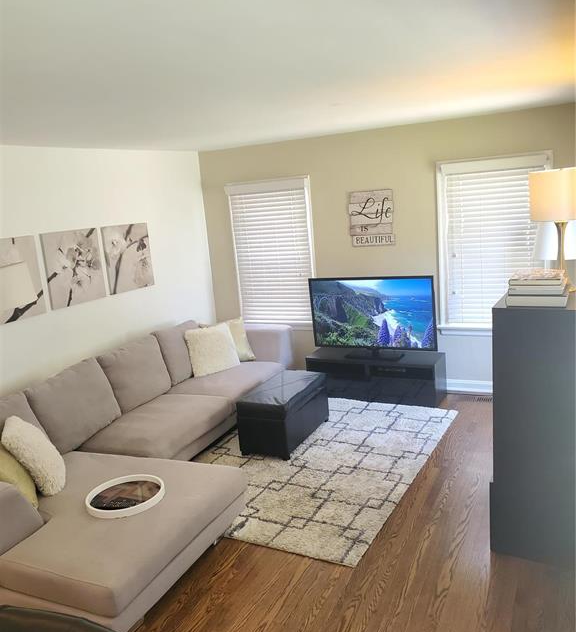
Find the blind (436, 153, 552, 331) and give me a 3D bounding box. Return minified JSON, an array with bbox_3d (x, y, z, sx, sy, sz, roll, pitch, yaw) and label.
[{"bbox_3d":[1.691,-0.585,4.784,0.860,1.400,0.080,2,14,29],"label":"blind"}]

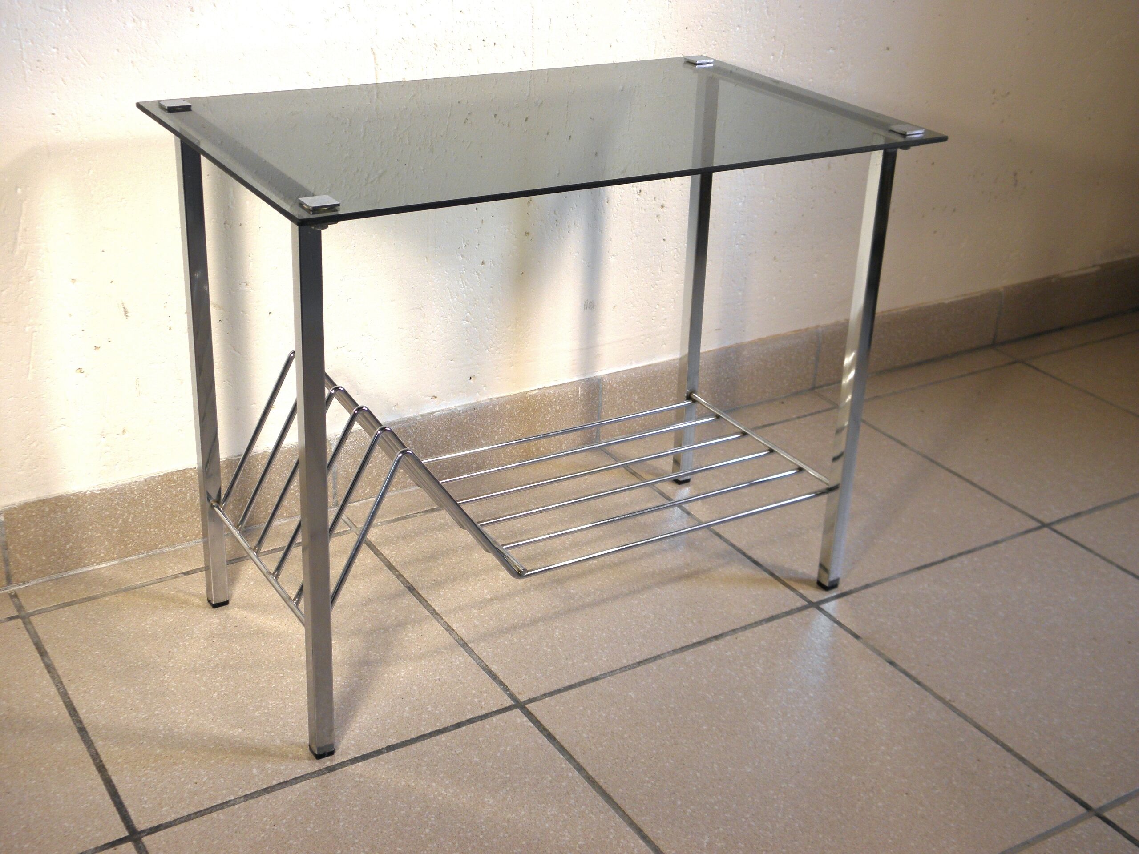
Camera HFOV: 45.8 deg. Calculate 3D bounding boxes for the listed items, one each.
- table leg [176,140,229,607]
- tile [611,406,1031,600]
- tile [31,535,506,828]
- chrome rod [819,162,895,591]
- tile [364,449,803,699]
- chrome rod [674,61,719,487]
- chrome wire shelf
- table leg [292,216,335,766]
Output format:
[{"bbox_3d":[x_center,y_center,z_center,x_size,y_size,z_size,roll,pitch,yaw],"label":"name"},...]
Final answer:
[{"bbox_3d":[-0.297,-0.038,1.096,0.015,0.425,0.015,-12,29,-30],"label":"table leg"},{"bbox_3d":[0.272,0.073,1.420,0.303,0.009,0.303,-13,29,-29],"label":"tile"},{"bbox_3d":[-0.254,0.194,1.117,0.303,0.009,0.303,-13,29,-29],"label":"tile"},{"bbox_3d":[0.246,-0.045,1.161,0.015,0.425,0.015,-14,30,-29],"label":"chrome rod"},{"bbox_3d":[0.008,0.134,1.268,0.303,0.009,0.303,-13,29,-29],"label":"tile"},{"bbox_3d":[0.123,-0.135,1.338,0.015,0.425,0.015,-14,30,-29],"label":"chrome rod"},{"bbox_3d":[-0.026,0.004,1.151,0.496,0.139,0.221,-13,29,-29],"label":"chrome wire shelf"},{"bbox_3d":[-0.174,0.051,0.919,0.015,0.425,0.015,-12,29,-30],"label":"table leg"}]

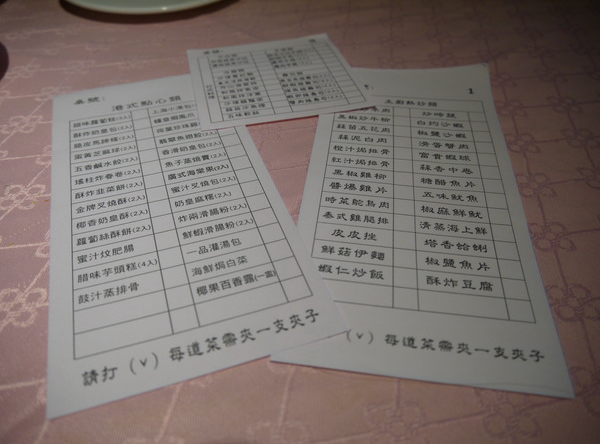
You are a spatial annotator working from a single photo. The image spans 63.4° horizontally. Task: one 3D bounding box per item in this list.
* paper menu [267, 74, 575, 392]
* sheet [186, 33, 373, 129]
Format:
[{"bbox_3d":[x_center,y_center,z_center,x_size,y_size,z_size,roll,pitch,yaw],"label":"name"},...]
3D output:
[{"bbox_3d":[0.054,-0.024,0.236,0.101,0.005,0.212,6,45,6],"label":"paper menu"},{"bbox_3d":[-0.017,-0.096,0.311,0.101,0.004,0.104,-10,45,-10],"label":"sheet"}]

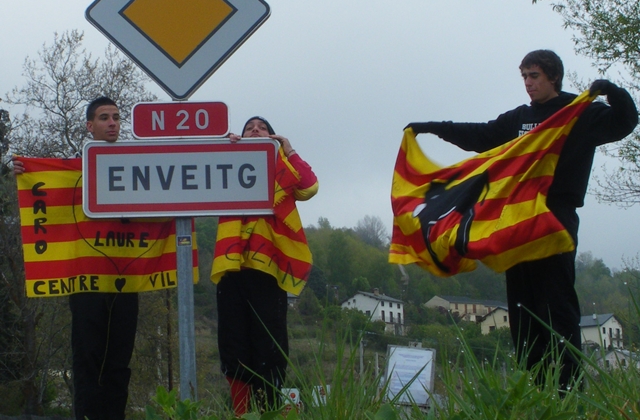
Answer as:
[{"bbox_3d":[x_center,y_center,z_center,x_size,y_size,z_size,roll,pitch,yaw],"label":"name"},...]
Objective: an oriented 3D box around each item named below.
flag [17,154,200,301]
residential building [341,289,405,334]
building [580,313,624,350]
[{"bbox_3d":[-1.141,0.078,4.180,0.950,0.750,0.100,-5,-10,-1],"label":"flag"},{"bbox_3d":[12.239,23.513,176.795,10.600,10.200,10.600,-10,-14,36],"label":"residential building"},{"bbox_3d":[59.778,26.999,170.323,10.000,8.400,9.000,10,-16,-44],"label":"building"}]

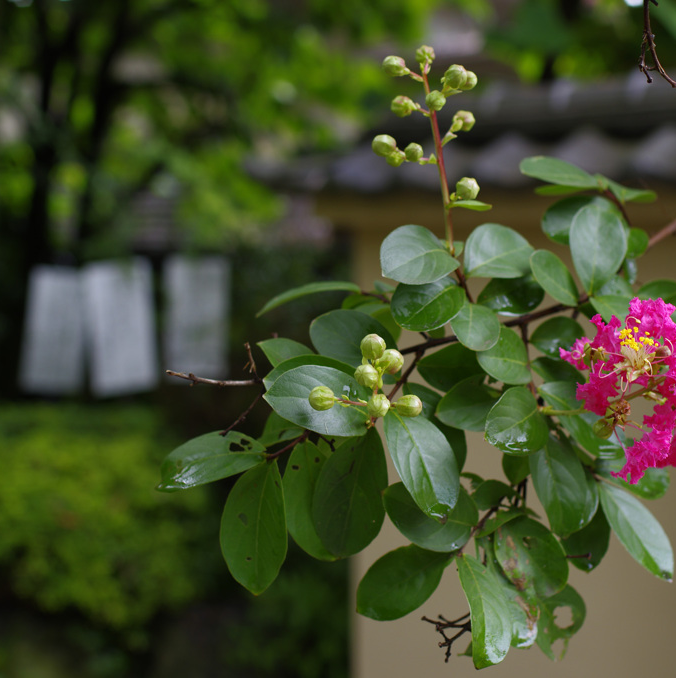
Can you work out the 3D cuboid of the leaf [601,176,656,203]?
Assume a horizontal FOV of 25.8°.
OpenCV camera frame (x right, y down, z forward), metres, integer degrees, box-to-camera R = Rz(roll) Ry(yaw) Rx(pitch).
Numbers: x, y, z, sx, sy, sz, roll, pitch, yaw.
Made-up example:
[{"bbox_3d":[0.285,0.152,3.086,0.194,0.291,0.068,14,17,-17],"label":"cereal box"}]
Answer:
[{"bbox_3d":[0.122,-0.062,0.619,0.032,0.007,0.015,11,-2,-37],"label":"leaf"}]

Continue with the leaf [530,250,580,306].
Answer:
[{"bbox_3d":[0.098,-0.028,0.669,0.031,0.019,0.007,49,2,30],"label":"leaf"}]

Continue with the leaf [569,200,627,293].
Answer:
[{"bbox_3d":[0.105,-0.036,0.595,0.023,0.044,0.007,9,-27,6],"label":"leaf"}]

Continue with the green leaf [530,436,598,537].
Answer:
[{"bbox_3d":[0.083,0.054,0.547,0.023,0.040,0.010,-6,-22,-6],"label":"green leaf"}]

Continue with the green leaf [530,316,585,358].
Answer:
[{"bbox_3d":[0.091,-0.001,0.610,0.025,0.020,0.006,-3,-30,34],"label":"green leaf"}]

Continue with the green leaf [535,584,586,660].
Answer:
[{"bbox_3d":[0.100,0.128,0.669,0.026,0.035,0.007,7,-13,-10],"label":"green leaf"}]

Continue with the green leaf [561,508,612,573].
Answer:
[{"bbox_3d":[0.095,0.071,0.562,0.019,0.037,0.007,4,-8,7],"label":"green leaf"}]

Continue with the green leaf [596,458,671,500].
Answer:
[{"bbox_3d":[0.120,0.057,0.600,0.030,0.006,0.019,10,47,24],"label":"green leaf"}]

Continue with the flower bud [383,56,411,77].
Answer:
[{"bbox_3d":[0.022,-0.107,0.580,0.009,0.008,0.008,22,0,-18],"label":"flower bud"}]

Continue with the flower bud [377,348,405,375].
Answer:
[{"bbox_3d":[0.020,0.009,0.560,0.010,0.009,0.009,-24,-11,27],"label":"flower bud"}]

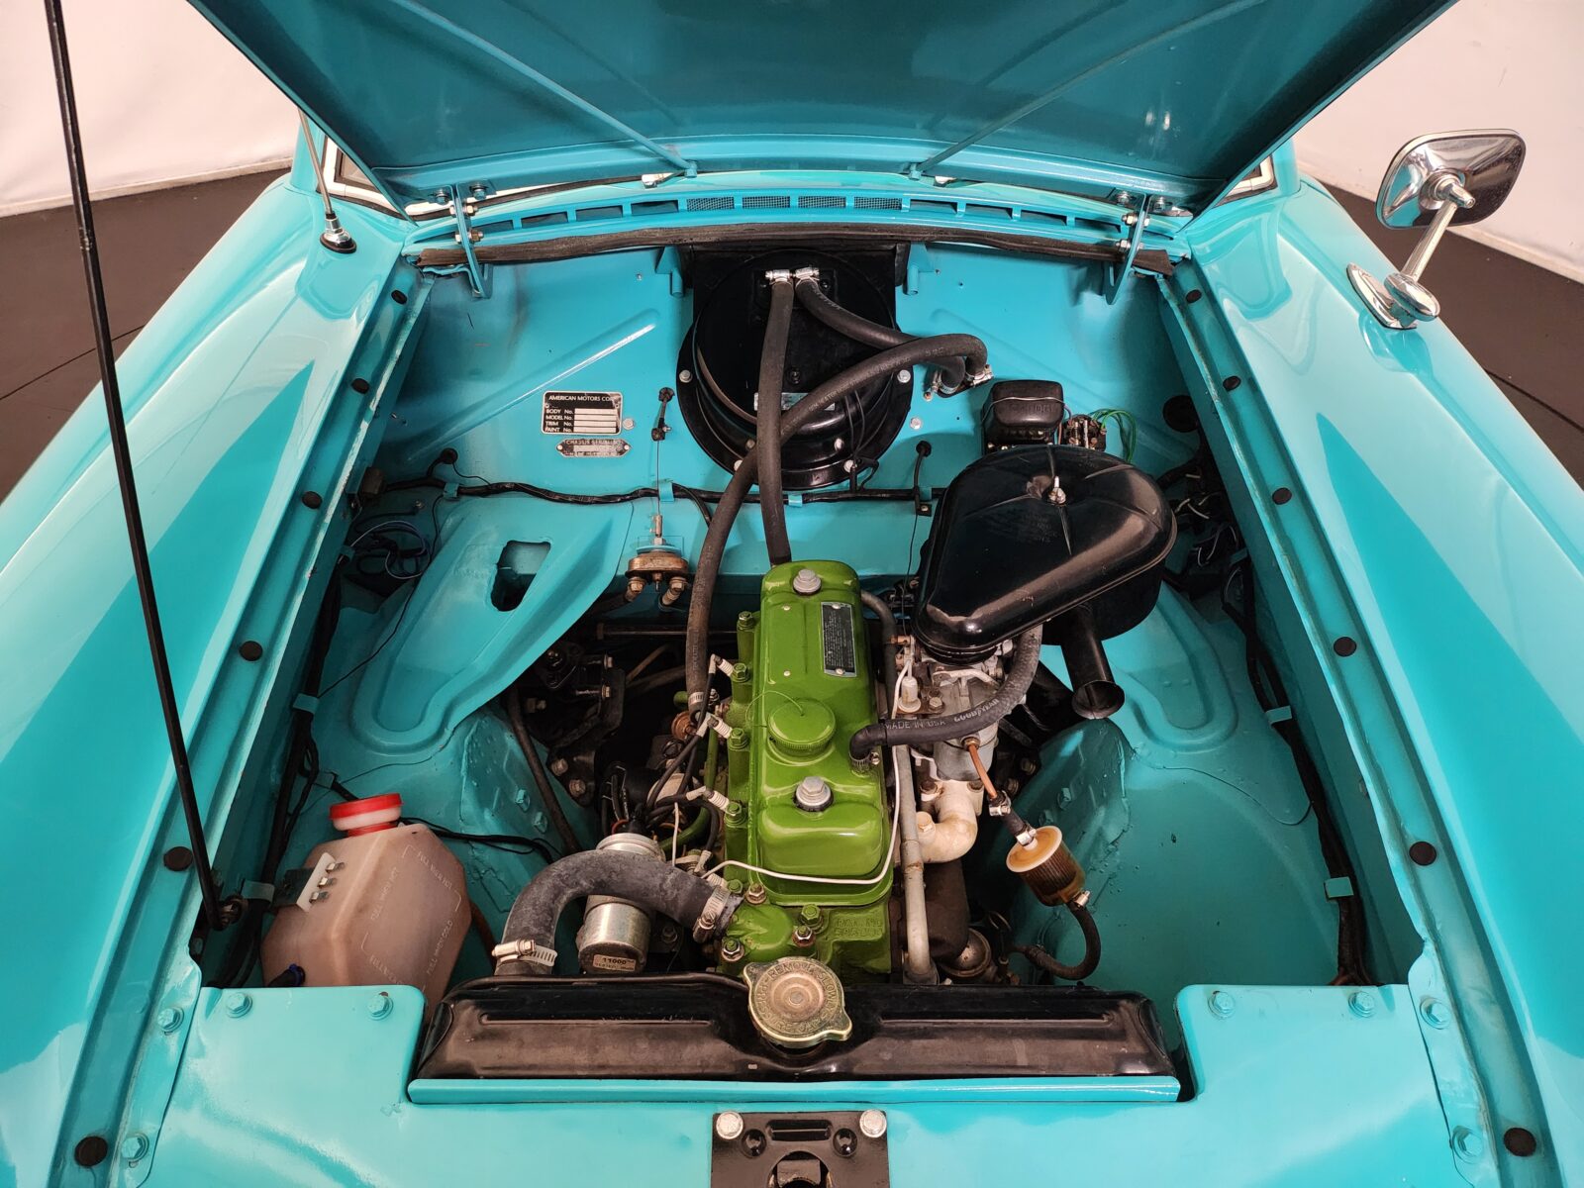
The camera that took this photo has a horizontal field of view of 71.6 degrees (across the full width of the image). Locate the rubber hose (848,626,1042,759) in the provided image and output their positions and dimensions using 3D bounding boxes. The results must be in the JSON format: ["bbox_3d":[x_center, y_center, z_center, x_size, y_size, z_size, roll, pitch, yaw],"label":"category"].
[{"bbox_3d":[0.138,0.084,0.965,0.176,0.067,0.118,0,43,0],"label":"rubber hose"}]

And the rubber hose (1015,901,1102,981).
[{"bbox_3d":[0.236,0.309,0.975,0.075,0.066,0.045,0,43,0],"label":"rubber hose"}]

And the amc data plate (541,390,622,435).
[{"bbox_3d":[-0.242,-0.209,1.265,0.092,0.048,0.003,2,0,0],"label":"amc data plate"}]

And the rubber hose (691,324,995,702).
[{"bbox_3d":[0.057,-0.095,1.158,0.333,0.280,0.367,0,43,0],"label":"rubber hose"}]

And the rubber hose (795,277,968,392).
[{"bbox_3d":[0.100,-0.265,1.193,0.187,0.139,0.096,0,43,0],"label":"rubber hose"}]

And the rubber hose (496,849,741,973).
[{"bbox_3d":[-0.124,0.258,0.853,0.182,0.104,0.149,0,43,0],"label":"rubber hose"}]

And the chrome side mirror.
[{"bbox_3d":[0.671,-0.381,1.145,0.143,0.205,0.105,-5,43,-5],"label":"chrome side mirror"}]

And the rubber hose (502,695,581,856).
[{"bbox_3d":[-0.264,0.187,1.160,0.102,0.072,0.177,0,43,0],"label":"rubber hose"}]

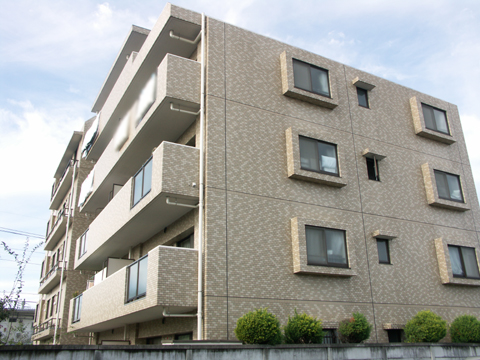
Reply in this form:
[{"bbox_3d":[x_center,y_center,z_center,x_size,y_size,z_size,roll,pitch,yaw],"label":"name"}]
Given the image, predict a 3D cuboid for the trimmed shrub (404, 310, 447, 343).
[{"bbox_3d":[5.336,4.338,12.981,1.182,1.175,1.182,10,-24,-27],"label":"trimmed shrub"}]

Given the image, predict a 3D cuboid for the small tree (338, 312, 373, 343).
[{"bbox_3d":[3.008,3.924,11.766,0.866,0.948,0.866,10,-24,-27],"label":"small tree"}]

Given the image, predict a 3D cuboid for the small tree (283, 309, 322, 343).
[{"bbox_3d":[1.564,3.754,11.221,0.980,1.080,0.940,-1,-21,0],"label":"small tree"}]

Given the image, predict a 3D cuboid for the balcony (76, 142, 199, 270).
[{"bbox_3d":[-4.315,1.632,16.737,1.120,1.400,11.720,10,-24,-27],"label":"balcony"}]

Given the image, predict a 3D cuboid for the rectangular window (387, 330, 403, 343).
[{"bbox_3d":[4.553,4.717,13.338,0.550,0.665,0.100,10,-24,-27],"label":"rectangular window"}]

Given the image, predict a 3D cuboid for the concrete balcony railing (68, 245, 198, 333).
[{"bbox_3d":[-4.258,4.205,15.755,1.120,1.370,11.720,10,-24,-27],"label":"concrete balcony railing"}]

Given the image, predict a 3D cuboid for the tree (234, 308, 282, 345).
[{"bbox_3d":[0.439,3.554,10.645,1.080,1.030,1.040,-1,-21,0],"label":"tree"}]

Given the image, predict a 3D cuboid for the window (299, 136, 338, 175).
[{"bbox_3d":[2.456,-0.722,14.091,1.480,1.120,0.120,10,-24,-27],"label":"window"}]

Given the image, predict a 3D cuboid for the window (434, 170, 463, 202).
[{"bbox_3d":[7.712,0.239,16.822,1.420,1.120,0.120,10,-24,-27],"label":"window"}]

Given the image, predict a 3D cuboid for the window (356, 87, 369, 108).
[{"bbox_3d":[4.435,-2.943,16.438,0.470,0.750,0.100,10,-24,-27],"label":"window"}]

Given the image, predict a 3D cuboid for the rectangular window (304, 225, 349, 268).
[{"bbox_3d":[2.487,1.890,12.971,1.460,1.110,0.100,10,-24,-27],"label":"rectangular window"}]

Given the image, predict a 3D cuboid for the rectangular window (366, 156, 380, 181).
[{"bbox_3d":[4.511,-0.353,15.456,0.480,0.790,0.100,10,-24,-27],"label":"rectangular window"}]

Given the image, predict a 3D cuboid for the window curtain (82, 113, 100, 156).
[{"bbox_3d":[-7.111,-2.158,21.989,0.180,1.200,2.700,10,-24,-27],"label":"window curtain"}]

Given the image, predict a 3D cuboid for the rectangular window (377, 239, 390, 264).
[{"bbox_3d":[4.552,2.267,14.442,0.470,0.790,0.100,10,-24,-27],"label":"rectangular window"}]

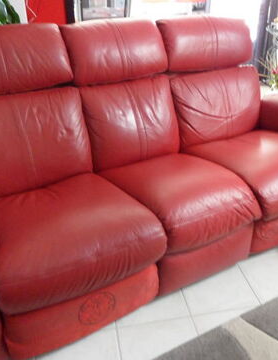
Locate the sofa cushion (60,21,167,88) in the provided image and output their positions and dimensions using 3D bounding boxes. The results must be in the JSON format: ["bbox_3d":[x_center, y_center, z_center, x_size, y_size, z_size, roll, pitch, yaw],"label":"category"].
[{"bbox_3d":[-0.128,-0.682,2.001,0.531,0.275,0.175,-15,11,-23],"label":"sofa cushion"}]

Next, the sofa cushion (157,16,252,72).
[{"bbox_3d":[0.372,-0.819,2.224,0.578,0.275,0.175,-15,11,-23],"label":"sofa cushion"}]

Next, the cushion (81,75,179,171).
[{"bbox_3d":[-0.066,-0.340,2.071,0.529,0.438,0.188,-15,16,-23],"label":"cushion"}]

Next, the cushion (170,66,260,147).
[{"bbox_3d":[0.433,-0.477,2.293,0.594,0.438,0.188,-15,16,-23],"label":"cushion"}]

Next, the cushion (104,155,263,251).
[{"bbox_3d":[0.156,0.016,1.774,0.529,0.225,0.713,-15,26,-23],"label":"cushion"}]

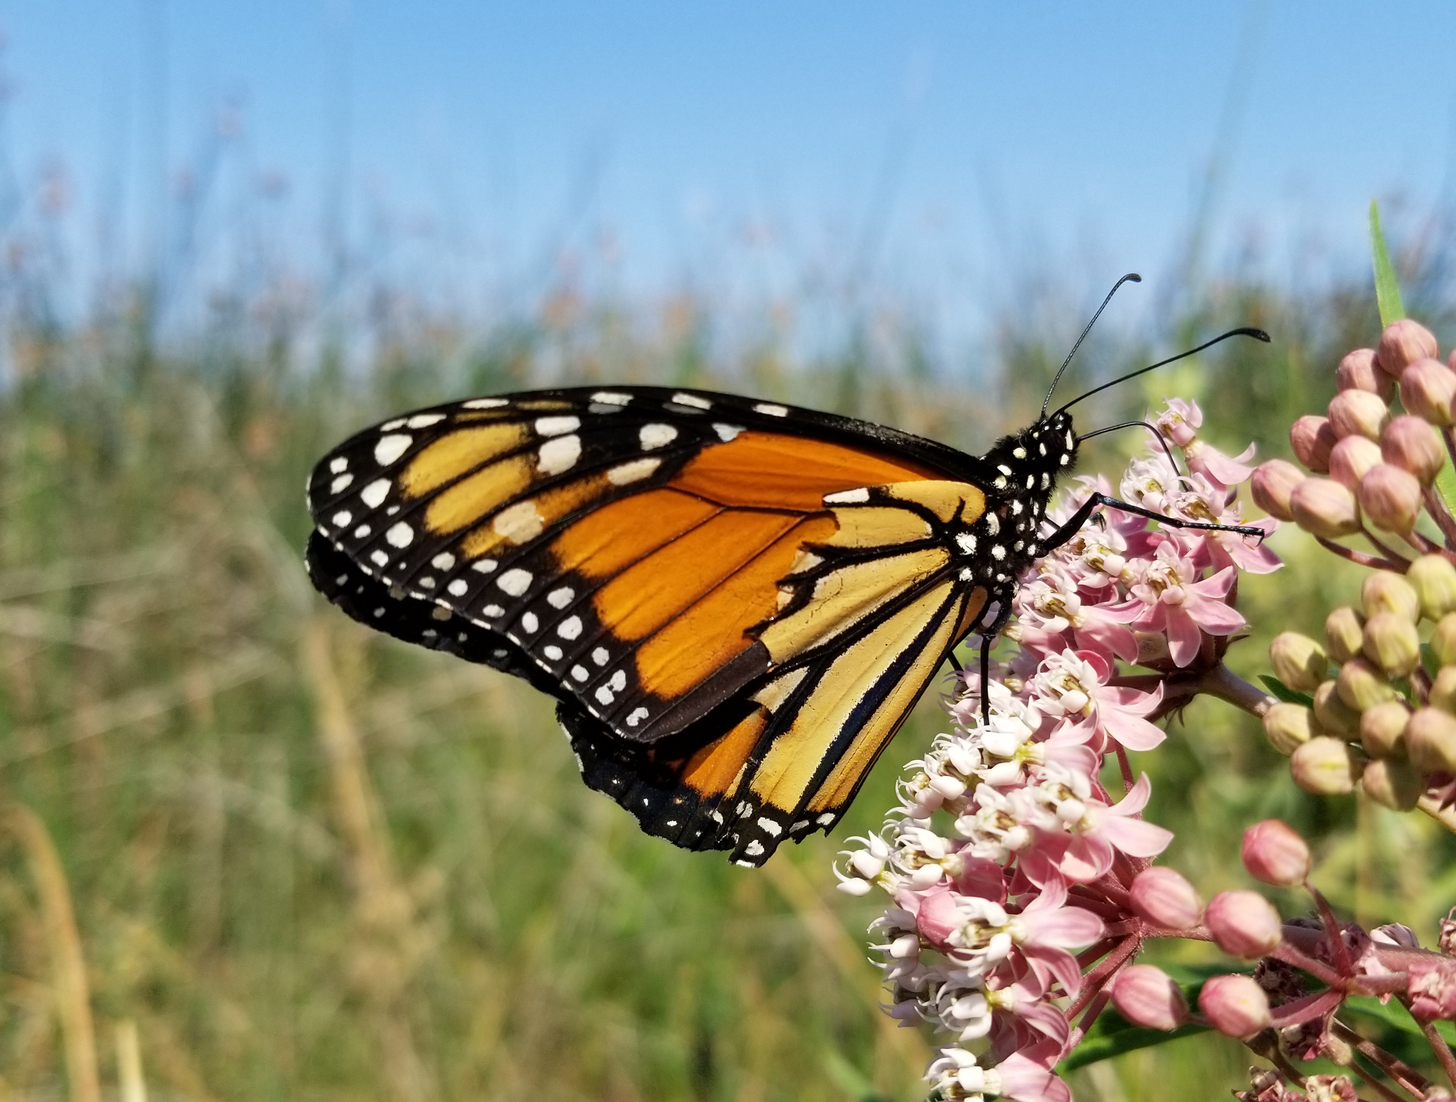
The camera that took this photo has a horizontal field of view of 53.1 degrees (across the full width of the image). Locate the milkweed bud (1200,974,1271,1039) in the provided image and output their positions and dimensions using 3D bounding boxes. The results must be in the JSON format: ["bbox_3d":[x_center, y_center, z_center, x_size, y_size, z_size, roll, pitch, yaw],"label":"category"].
[{"bbox_3d":[0.039,0.035,0.111,0.006,0.005,0.005,28,0,-26],"label":"milkweed bud"}]

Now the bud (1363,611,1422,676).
[{"bbox_3d":[0.050,0.007,0.111,0.004,0.005,0.004,-27,16,21],"label":"bud"}]

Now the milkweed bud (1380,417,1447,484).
[{"bbox_3d":[0.054,-0.008,0.114,0.005,0.006,0.005,-28,30,0],"label":"milkweed bud"}]

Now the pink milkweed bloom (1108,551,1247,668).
[{"bbox_3d":[0.035,0.005,0.114,0.010,0.009,0.008,4,-30,27],"label":"pink milkweed bloom"}]

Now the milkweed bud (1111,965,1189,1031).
[{"bbox_3d":[0.033,0.035,0.113,0.006,0.005,0.005,19,0,-12],"label":"milkweed bud"}]

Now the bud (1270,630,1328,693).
[{"bbox_3d":[0.045,0.009,0.115,0.005,0.004,0.004,42,0,-21],"label":"bud"}]

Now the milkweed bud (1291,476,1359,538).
[{"bbox_3d":[0.044,-0.003,0.107,0.005,0.004,0.004,22,10,0],"label":"milkweed bud"}]

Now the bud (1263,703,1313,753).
[{"bbox_3d":[0.044,0.014,0.114,0.005,0.004,0.004,29,0,-21],"label":"bud"}]

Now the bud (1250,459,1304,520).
[{"bbox_3d":[0.043,-0.005,0.115,0.004,0.005,0.004,-41,21,0],"label":"bud"}]

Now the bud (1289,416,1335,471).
[{"bbox_3d":[0.048,-0.009,0.119,0.005,0.004,0.004,38,0,-19],"label":"bud"}]

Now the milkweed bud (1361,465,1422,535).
[{"bbox_3d":[0.049,-0.004,0.107,0.004,0.005,0.004,-30,25,22],"label":"milkweed bud"}]

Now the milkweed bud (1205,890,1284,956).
[{"bbox_3d":[0.038,0.027,0.106,0.005,0.004,0.004,26,-4,3],"label":"milkweed bud"}]

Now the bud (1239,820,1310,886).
[{"bbox_3d":[0.040,0.022,0.107,0.005,0.004,0.004,40,4,3],"label":"bud"}]

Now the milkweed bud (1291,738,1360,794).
[{"bbox_3d":[0.046,0.016,0.111,0.005,0.004,0.004,4,-7,3],"label":"milkweed bud"}]

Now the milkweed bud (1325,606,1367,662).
[{"bbox_3d":[0.050,0.007,0.118,0.004,0.005,0.004,-29,18,0],"label":"milkweed bud"}]

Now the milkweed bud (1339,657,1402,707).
[{"bbox_3d":[0.049,0.010,0.111,0.004,0.004,0.004,21,4,-1],"label":"milkweed bud"}]

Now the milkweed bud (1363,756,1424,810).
[{"bbox_3d":[0.051,0.018,0.112,0.005,0.004,0.004,18,-1,1],"label":"milkweed bud"}]

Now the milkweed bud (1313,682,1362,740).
[{"bbox_3d":[0.048,0.012,0.114,0.005,0.004,0.004,44,12,-5],"label":"milkweed bud"}]

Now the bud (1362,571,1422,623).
[{"bbox_3d":[0.053,0.004,0.117,0.005,0.004,0.004,41,0,-24],"label":"bud"}]

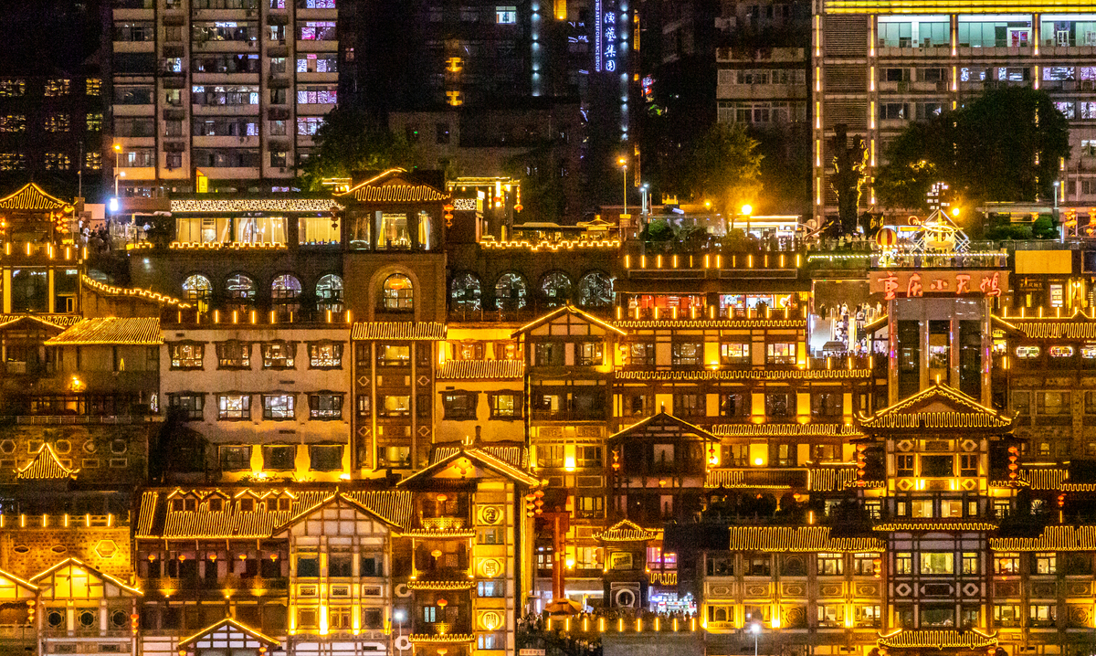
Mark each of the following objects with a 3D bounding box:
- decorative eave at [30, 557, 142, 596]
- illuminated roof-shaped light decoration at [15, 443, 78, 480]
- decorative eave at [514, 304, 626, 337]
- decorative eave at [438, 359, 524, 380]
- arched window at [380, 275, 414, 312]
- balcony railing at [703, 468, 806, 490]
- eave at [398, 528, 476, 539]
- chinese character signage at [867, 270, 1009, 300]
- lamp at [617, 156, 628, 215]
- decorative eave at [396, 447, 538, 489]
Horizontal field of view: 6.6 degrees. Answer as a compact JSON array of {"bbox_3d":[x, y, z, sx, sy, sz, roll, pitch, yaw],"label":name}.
[{"bbox_3d":[-39.765,21.336,812.000,9.410,3.246,2.500,0,1,8],"label":"decorative eave"},{"bbox_3d":[-39.460,10.520,742.000,4.800,2.800,3.300,0,-3,6],"label":"illuminated roof-shaped light decoration"},{"bbox_3d":[1.686,-0.538,741.500,9.042,2.727,3.000,0,-1,0],"label":"decorative eave"},{"bbox_3d":[-5.918,3.614,820.750,7.460,1.750,1.500,0,-2,3],"label":"decorative eave"},{"bbox_3d":[-11.943,-2.832,750.175,2.614,3.122,0.350,0,-1,0],"label":"arched window"},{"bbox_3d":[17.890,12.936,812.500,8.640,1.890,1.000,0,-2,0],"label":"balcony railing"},{"bbox_3d":[-9.335,17.392,800.450,6.660,0.930,0.900,0,-2,0],"label":"eave"},{"bbox_3d":[34.175,-3.797,826.000,12.306,2.545,0.600,0,1,5],"label":"chinese character signage"},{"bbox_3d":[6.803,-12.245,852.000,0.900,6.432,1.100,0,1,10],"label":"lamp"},{"bbox_3d":[-6.998,12.137,817.000,11.724,3.560,3.500,0,1,11],"label":"decorative eave"}]

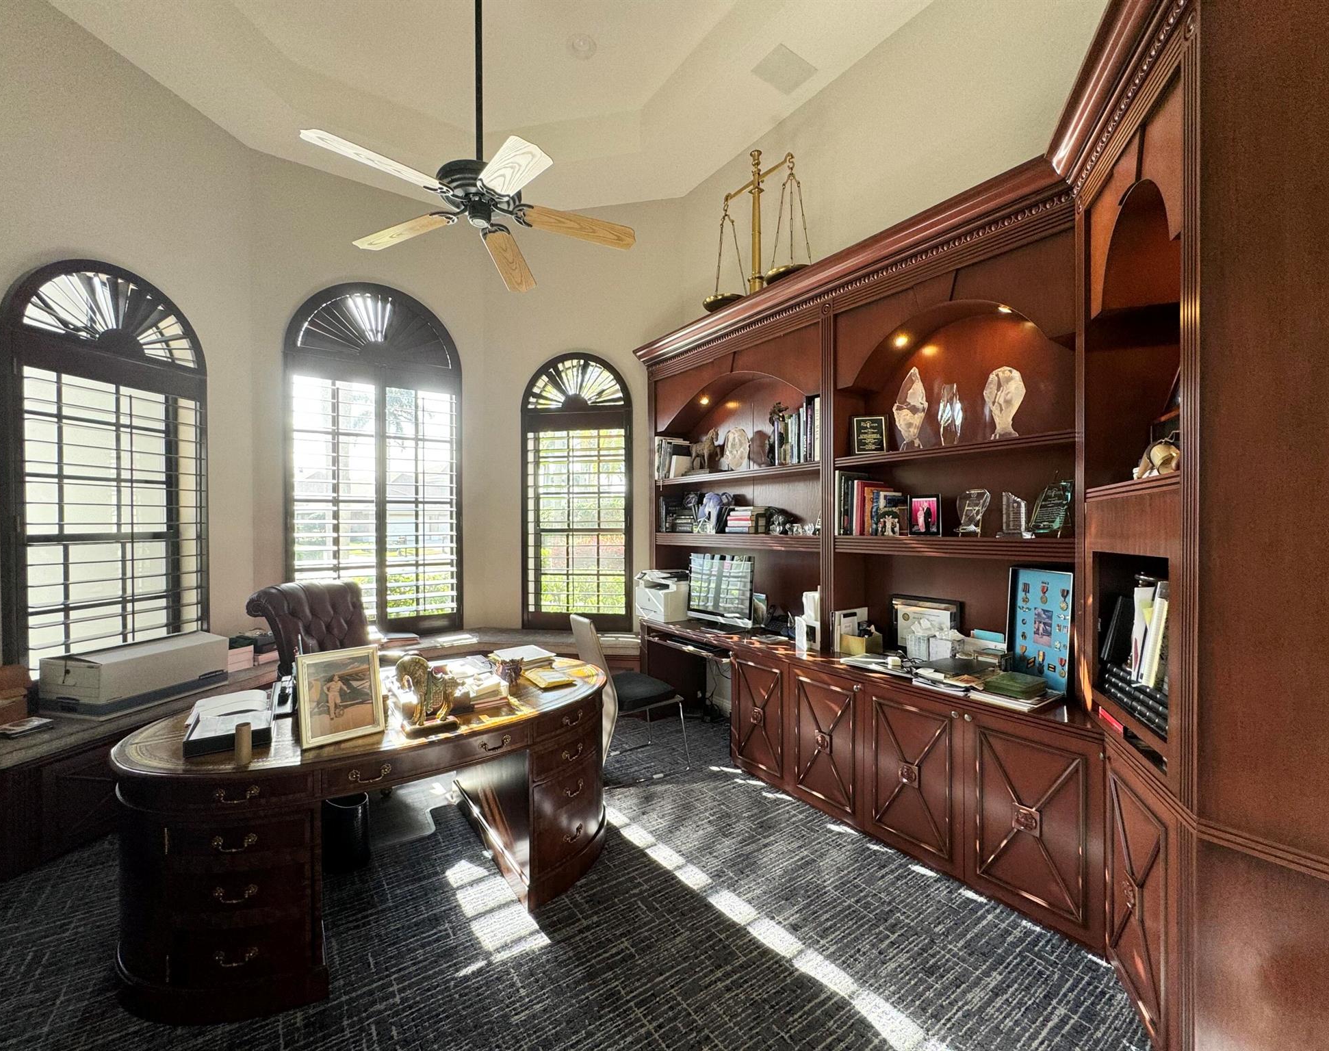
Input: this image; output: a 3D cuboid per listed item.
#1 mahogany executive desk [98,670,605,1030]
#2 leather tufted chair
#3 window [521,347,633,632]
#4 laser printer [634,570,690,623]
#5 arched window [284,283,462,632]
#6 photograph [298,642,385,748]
[{"bbox_3d":[-1.061,1.087,2.335,1.710,0.765,0.980,-1,1,-41],"label":"mahogany executive desk"},{"bbox_3d":[-1.786,0.907,3.256,0.760,1.120,0.700,0,0,22],"label":"leather tufted chair"},{"bbox_3d":[-0.749,-0.282,4.871,1.003,2.365,0.120,0,0,11],"label":"window"},{"bbox_3d":[0.062,0.523,4.338,0.410,0.335,0.420,-1,0,-33],"label":"laser printer"},{"bbox_3d":[-2.309,-0.511,4.596,1.283,2.842,0.120,-1,0,-34],"label":"arched window"},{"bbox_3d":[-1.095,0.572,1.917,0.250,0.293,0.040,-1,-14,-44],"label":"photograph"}]

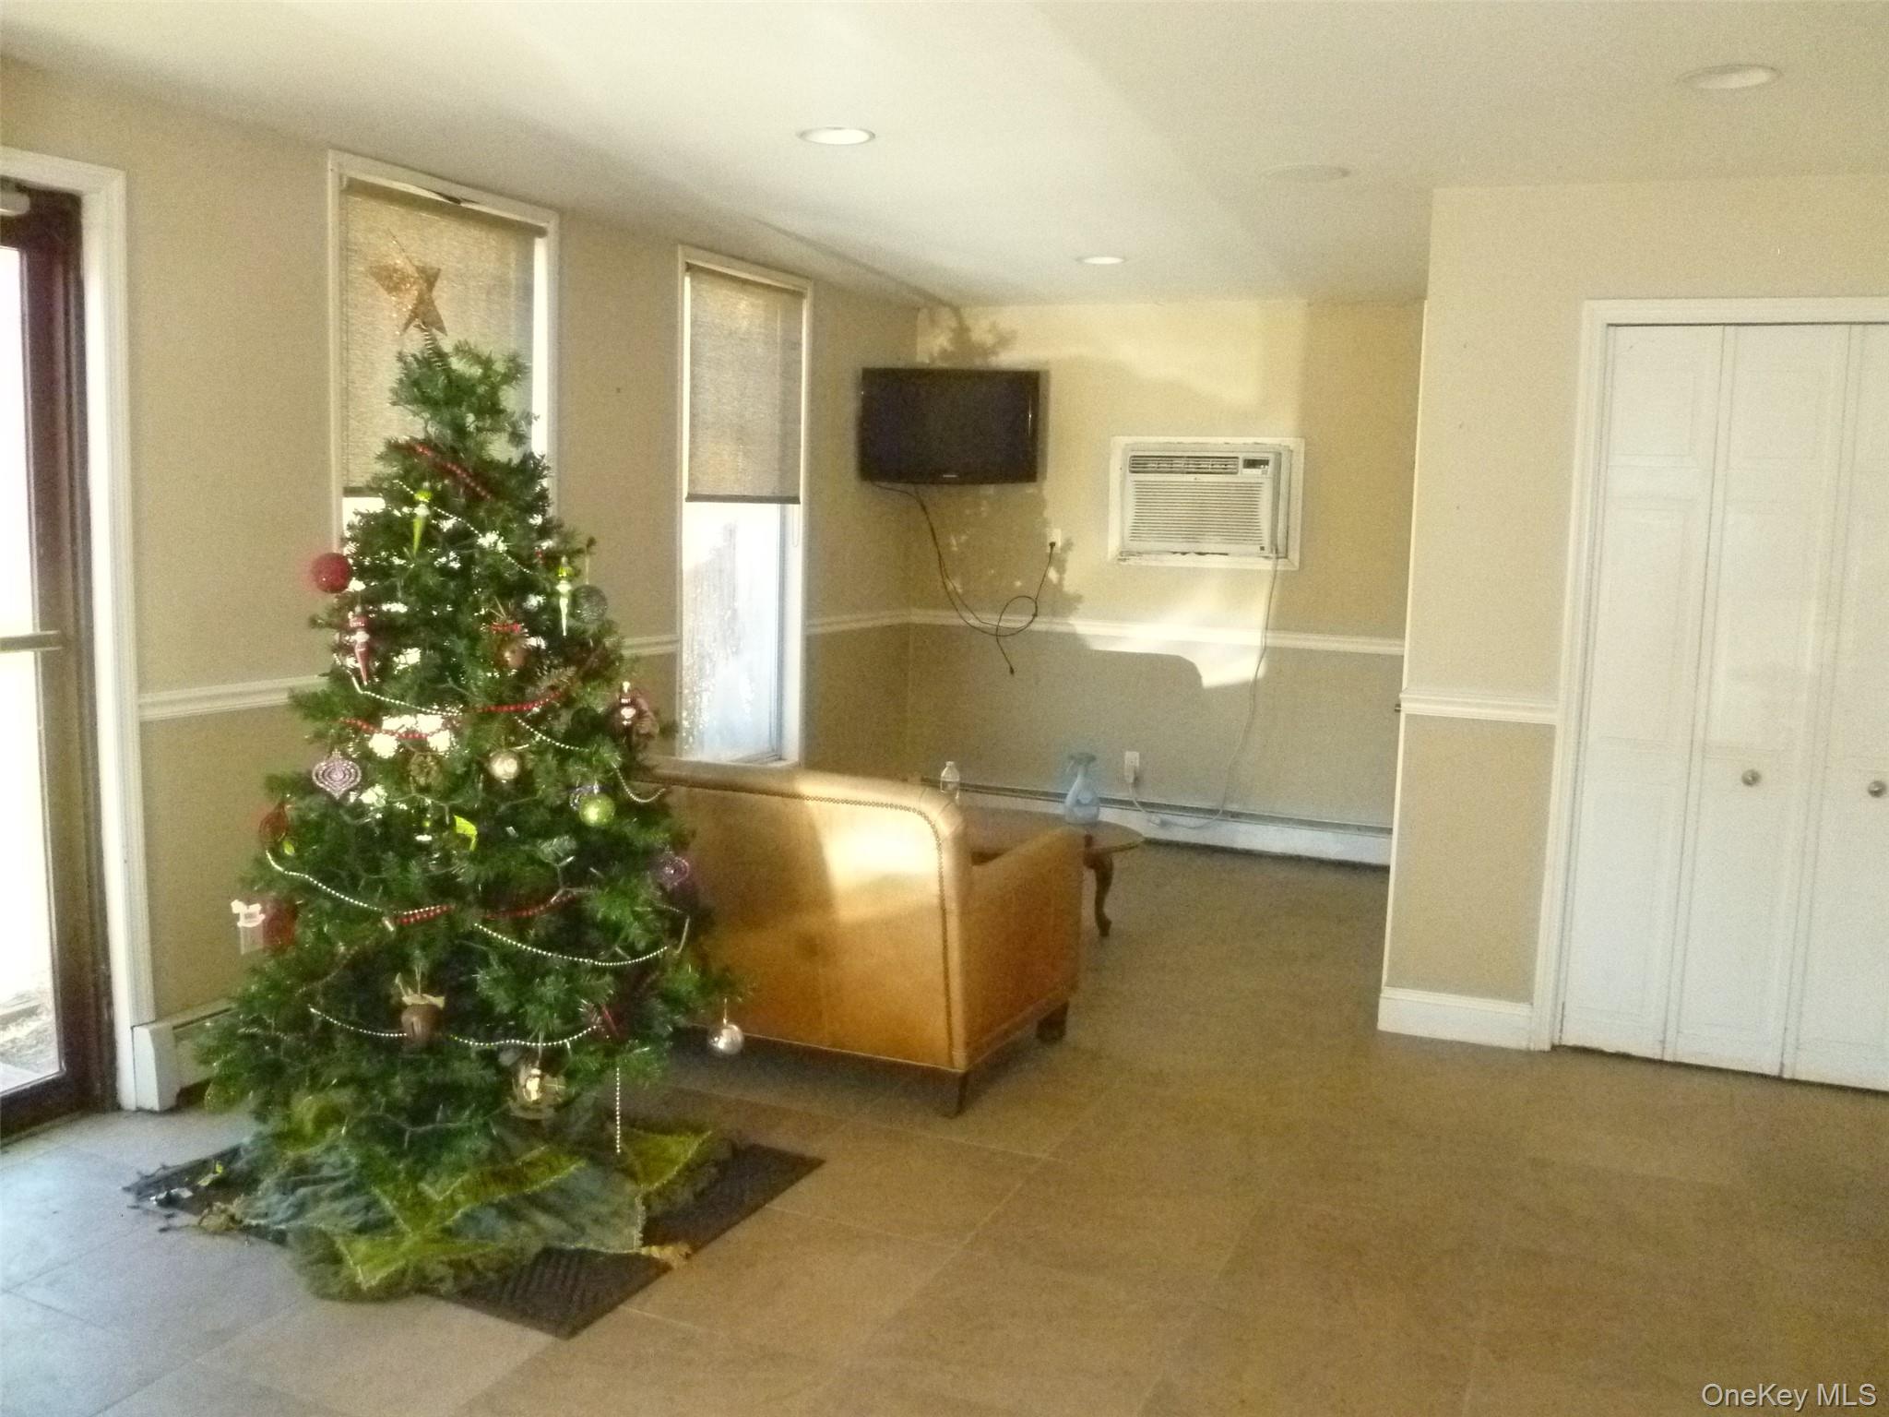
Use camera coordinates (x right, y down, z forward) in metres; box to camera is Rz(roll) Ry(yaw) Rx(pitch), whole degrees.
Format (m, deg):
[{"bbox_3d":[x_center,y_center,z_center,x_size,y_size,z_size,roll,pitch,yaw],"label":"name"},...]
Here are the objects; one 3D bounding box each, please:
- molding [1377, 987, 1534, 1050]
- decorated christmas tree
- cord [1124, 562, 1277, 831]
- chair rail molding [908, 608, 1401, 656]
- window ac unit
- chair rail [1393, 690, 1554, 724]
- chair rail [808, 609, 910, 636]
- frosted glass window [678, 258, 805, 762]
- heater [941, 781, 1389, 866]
[{"bbox_3d":[1.506,0.907,4.492,0.436,0.132,0.020,5,8,21],"label":"molding"},{"bbox_3d":[-1.083,0.127,3.354,1.170,1.850,1.170,5,8,21],"label":"decorated christmas tree"},{"bbox_3d":[1.132,-0.056,6.797,0.641,1.201,0.100,5,8,21],"label":"cord"},{"bbox_3d":[0.886,-0.347,6.899,2.289,0.064,0.025,5,8,21],"label":"chair rail molding"},{"bbox_3d":[1.135,-0.901,6.712,0.847,0.563,0.220,5,8,21],"label":"window ac unit"},{"bbox_3d":[1.516,0.004,4.351,0.429,0.066,0.025,5,8,21],"label":"chair rail"},{"bbox_3d":[-0.365,-0.387,6.897,0.025,0.062,0.927,5,9,26],"label":"chair rail"},{"bbox_3d":[-0.811,-0.705,6.032,0.120,2.003,0.903,5,9,26],"label":"frosted glass window"},{"bbox_3d":[0.885,0.514,6.983,2.235,0.177,0.070,5,8,21],"label":"heater"}]

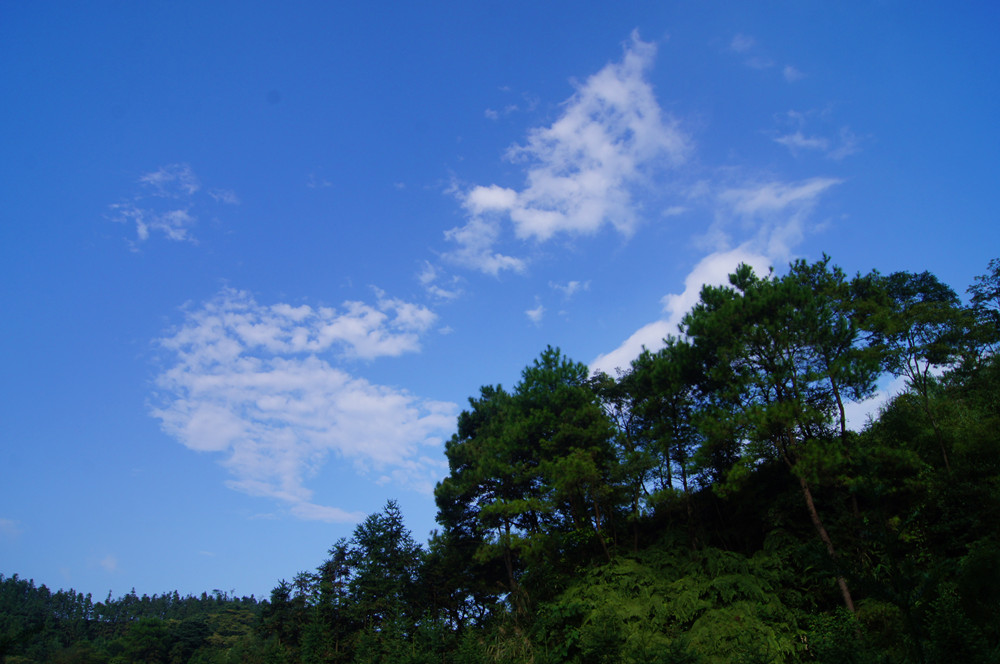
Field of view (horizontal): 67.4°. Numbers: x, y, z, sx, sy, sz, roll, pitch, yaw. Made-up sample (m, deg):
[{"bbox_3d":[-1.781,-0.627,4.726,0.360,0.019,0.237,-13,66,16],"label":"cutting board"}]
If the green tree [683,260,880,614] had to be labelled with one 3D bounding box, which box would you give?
[{"bbox_3d":[7.731,2.500,20.176,5.130,9.940,4.870,0,-23,0],"label":"green tree"}]

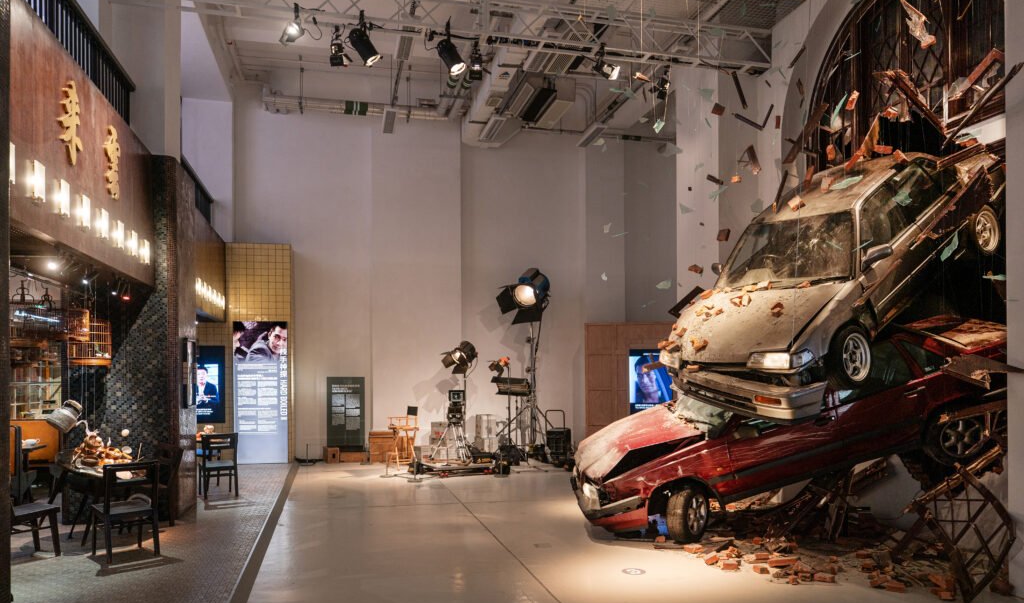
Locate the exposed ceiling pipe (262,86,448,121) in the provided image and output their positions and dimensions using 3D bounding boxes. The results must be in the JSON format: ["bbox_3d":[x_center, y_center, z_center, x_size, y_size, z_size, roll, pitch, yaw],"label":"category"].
[{"bbox_3d":[-2.900,-3.700,13.400,3.500,0.280,0.320,1,-3,-14],"label":"exposed ceiling pipe"}]

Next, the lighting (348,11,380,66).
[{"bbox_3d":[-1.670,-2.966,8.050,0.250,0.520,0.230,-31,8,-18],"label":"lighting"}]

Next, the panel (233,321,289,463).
[{"bbox_3d":[-4.509,1.622,12.750,0.940,2.540,0.080,1,-4,-14],"label":"panel"}]

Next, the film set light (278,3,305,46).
[{"bbox_3d":[-2.449,-3.066,7.900,0.230,0.330,0.320,-3,-49,48],"label":"film set light"}]

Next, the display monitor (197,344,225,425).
[{"bbox_3d":[-5.496,1.485,12.650,0.760,1.375,0.080,0,-3,-14],"label":"display monitor"}]

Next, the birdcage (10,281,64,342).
[{"bbox_3d":[-3.831,0.087,5.600,0.410,0.520,0.410,1,-4,-14],"label":"birdcage"}]

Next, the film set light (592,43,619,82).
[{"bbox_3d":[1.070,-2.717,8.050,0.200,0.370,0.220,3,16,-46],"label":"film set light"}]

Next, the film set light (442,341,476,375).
[{"bbox_3d":[-0.915,0.985,12.400,0.540,0.460,0.450,-34,15,-30],"label":"film set light"}]

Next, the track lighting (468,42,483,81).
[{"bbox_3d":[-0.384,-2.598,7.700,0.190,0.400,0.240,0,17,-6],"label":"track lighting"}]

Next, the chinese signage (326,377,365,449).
[{"bbox_3d":[-3.174,2.180,13.600,0.720,1.480,0.060,1,-3,-14],"label":"chinese signage"}]

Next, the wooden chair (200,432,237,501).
[{"bbox_3d":[-3.907,2.177,9.500,0.450,0.830,0.490,1,-3,-26],"label":"wooden chair"}]

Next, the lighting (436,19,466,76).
[{"bbox_3d":[-0.700,-2.953,8.300,0.300,0.520,0.270,-28,-9,10],"label":"lighting"}]

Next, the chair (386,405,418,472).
[{"bbox_3d":[-1.945,2.447,12.750,0.480,1.100,0.570,2,-3,-29],"label":"chair"}]

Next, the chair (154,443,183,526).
[{"bbox_3d":[-3.870,1.960,7.530,0.460,0.830,0.500,-2,-3,34],"label":"chair"}]

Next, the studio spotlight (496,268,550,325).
[{"bbox_3d":[0.228,-0.091,13.000,0.800,0.750,0.750,-2,26,35],"label":"studio spotlight"}]

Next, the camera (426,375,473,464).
[{"bbox_3d":[-1.000,2.049,11.750,0.680,1.220,0.700,0,-3,-3],"label":"camera"}]

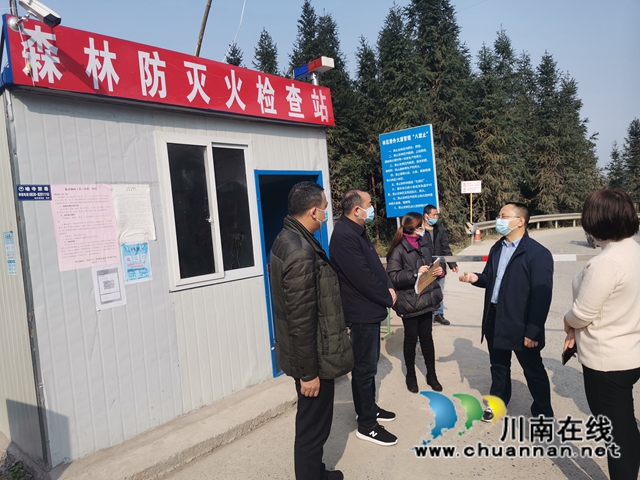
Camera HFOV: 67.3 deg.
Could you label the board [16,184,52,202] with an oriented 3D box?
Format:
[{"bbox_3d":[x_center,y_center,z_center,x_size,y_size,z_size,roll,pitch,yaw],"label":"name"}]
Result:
[{"bbox_3d":[-1.881,-0.311,3.176,0.008,0.103,0.198,-2,4,42],"label":"board"}]

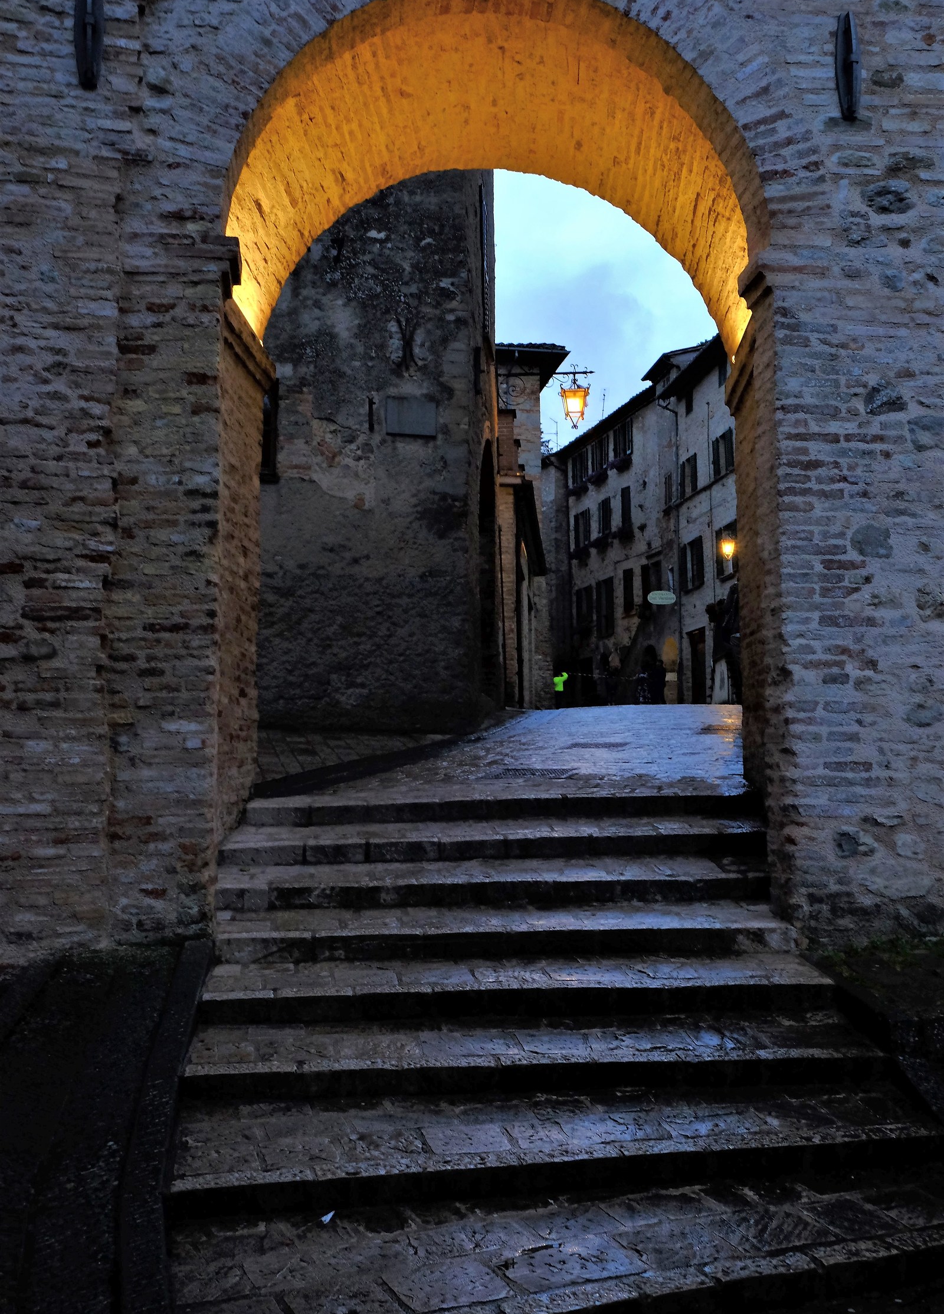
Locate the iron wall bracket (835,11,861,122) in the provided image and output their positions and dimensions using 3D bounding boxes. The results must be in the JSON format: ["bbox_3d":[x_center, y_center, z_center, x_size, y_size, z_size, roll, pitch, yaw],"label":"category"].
[{"bbox_3d":[2.034,-3.192,7.030,0.110,0.560,0.100,0,-4,-7],"label":"iron wall bracket"}]

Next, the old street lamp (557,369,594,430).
[{"bbox_3d":[1.643,-4.093,20.607,0.540,0.860,0.480,0,-4,6],"label":"old street lamp"}]

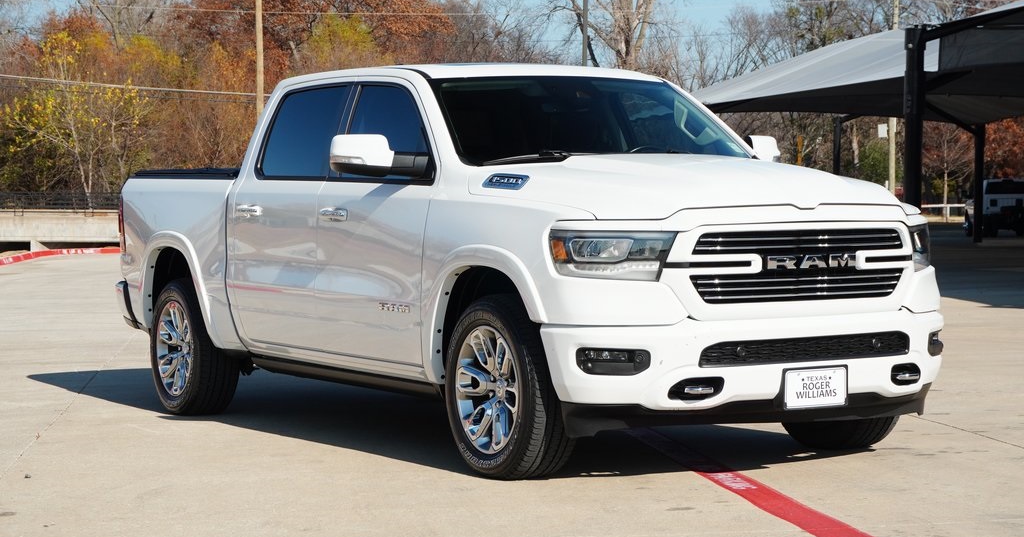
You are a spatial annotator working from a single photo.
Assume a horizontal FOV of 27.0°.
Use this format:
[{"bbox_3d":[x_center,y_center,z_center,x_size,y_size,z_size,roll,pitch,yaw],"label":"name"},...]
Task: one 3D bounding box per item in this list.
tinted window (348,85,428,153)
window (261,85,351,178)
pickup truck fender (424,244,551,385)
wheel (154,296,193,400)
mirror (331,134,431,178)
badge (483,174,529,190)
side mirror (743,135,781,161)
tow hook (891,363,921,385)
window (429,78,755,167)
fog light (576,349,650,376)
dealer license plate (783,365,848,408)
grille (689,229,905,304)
[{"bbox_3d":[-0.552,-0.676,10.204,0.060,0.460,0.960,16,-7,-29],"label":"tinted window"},{"bbox_3d":[-1.068,-0.684,10.861,0.045,0.475,0.830,19,-8,-29],"label":"window"},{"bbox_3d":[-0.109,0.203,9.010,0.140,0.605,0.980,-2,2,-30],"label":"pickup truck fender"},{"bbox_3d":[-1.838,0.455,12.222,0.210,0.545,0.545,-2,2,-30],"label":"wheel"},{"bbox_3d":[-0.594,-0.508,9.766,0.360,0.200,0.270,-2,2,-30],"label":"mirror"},{"bbox_3d":[-0.032,-0.371,9.154,0.018,0.073,0.335,28,-11,-32],"label":"badge"},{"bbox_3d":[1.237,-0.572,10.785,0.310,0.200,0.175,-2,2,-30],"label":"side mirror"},{"bbox_3d":[1.656,0.445,8.980,0.195,0.092,0.080,-2,2,-41],"label":"tow hook"},{"bbox_3d":[0.386,-0.711,10.180,1.560,0.130,0.780,-2,39,-30],"label":"window"},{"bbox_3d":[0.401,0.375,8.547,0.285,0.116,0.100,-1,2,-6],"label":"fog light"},{"bbox_3d":[1.235,0.484,8.639,0.312,0.160,0.015,-2,3,-30],"label":"dealer license plate"},{"bbox_3d":[1.209,-0.013,8.797,1.120,0.305,0.140,-2,2,-30],"label":"grille"}]

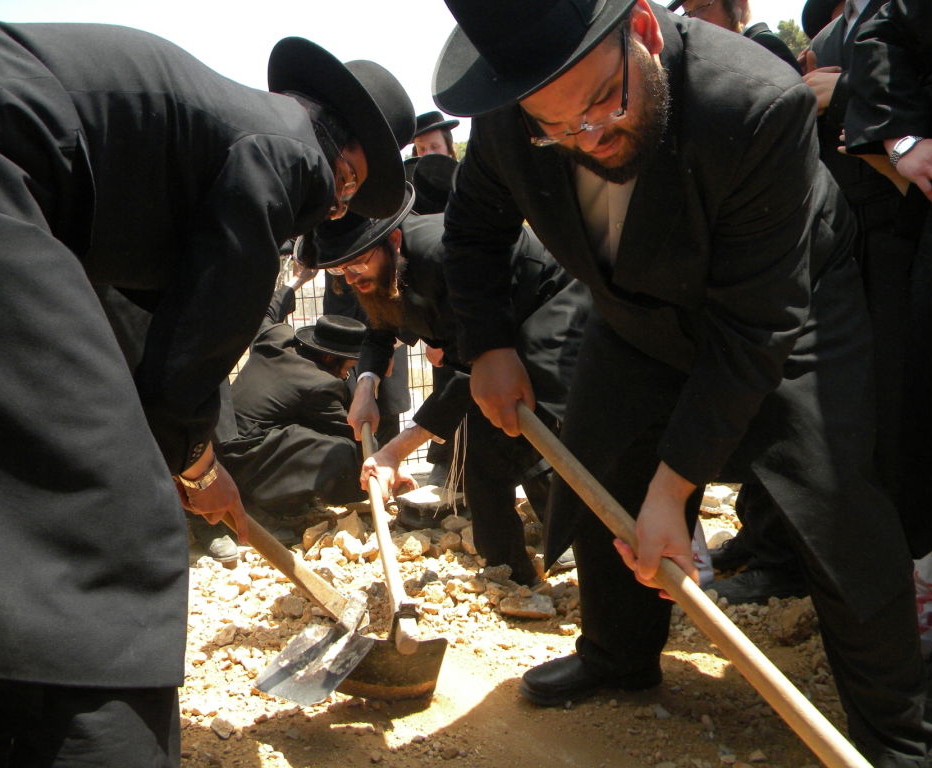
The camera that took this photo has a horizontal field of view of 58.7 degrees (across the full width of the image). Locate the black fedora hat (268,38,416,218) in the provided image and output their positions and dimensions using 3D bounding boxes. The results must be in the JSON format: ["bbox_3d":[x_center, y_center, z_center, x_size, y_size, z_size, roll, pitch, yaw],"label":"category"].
[{"bbox_3d":[-0.187,-0.468,1.430,0.130,0.360,0.330,-43,16,-24],"label":"black fedora hat"}]

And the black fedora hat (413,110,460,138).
[{"bbox_3d":[-0.190,-1.325,4.250,0.330,0.125,0.350,-14,8,26],"label":"black fedora hat"}]

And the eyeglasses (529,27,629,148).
[{"bbox_3d":[0.145,-0.388,1.075,0.140,0.135,0.045,-11,-19,27],"label":"eyeglasses"}]

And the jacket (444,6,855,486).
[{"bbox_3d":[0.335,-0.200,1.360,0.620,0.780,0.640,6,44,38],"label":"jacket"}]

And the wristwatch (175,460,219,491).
[{"bbox_3d":[-0.413,0.137,1.270,0.055,0.035,0.065,15,46,40],"label":"wristwatch"}]

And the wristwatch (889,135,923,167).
[{"bbox_3d":[0.785,-0.412,1.480,0.052,0.065,0.030,18,25,-48],"label":"wristwatch"}]

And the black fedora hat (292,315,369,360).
[{"bbox_3d":[-0.455,-0.186,3.050,0.360,0.110,0.330,11,20,0],"label":"black fedora hat"}]

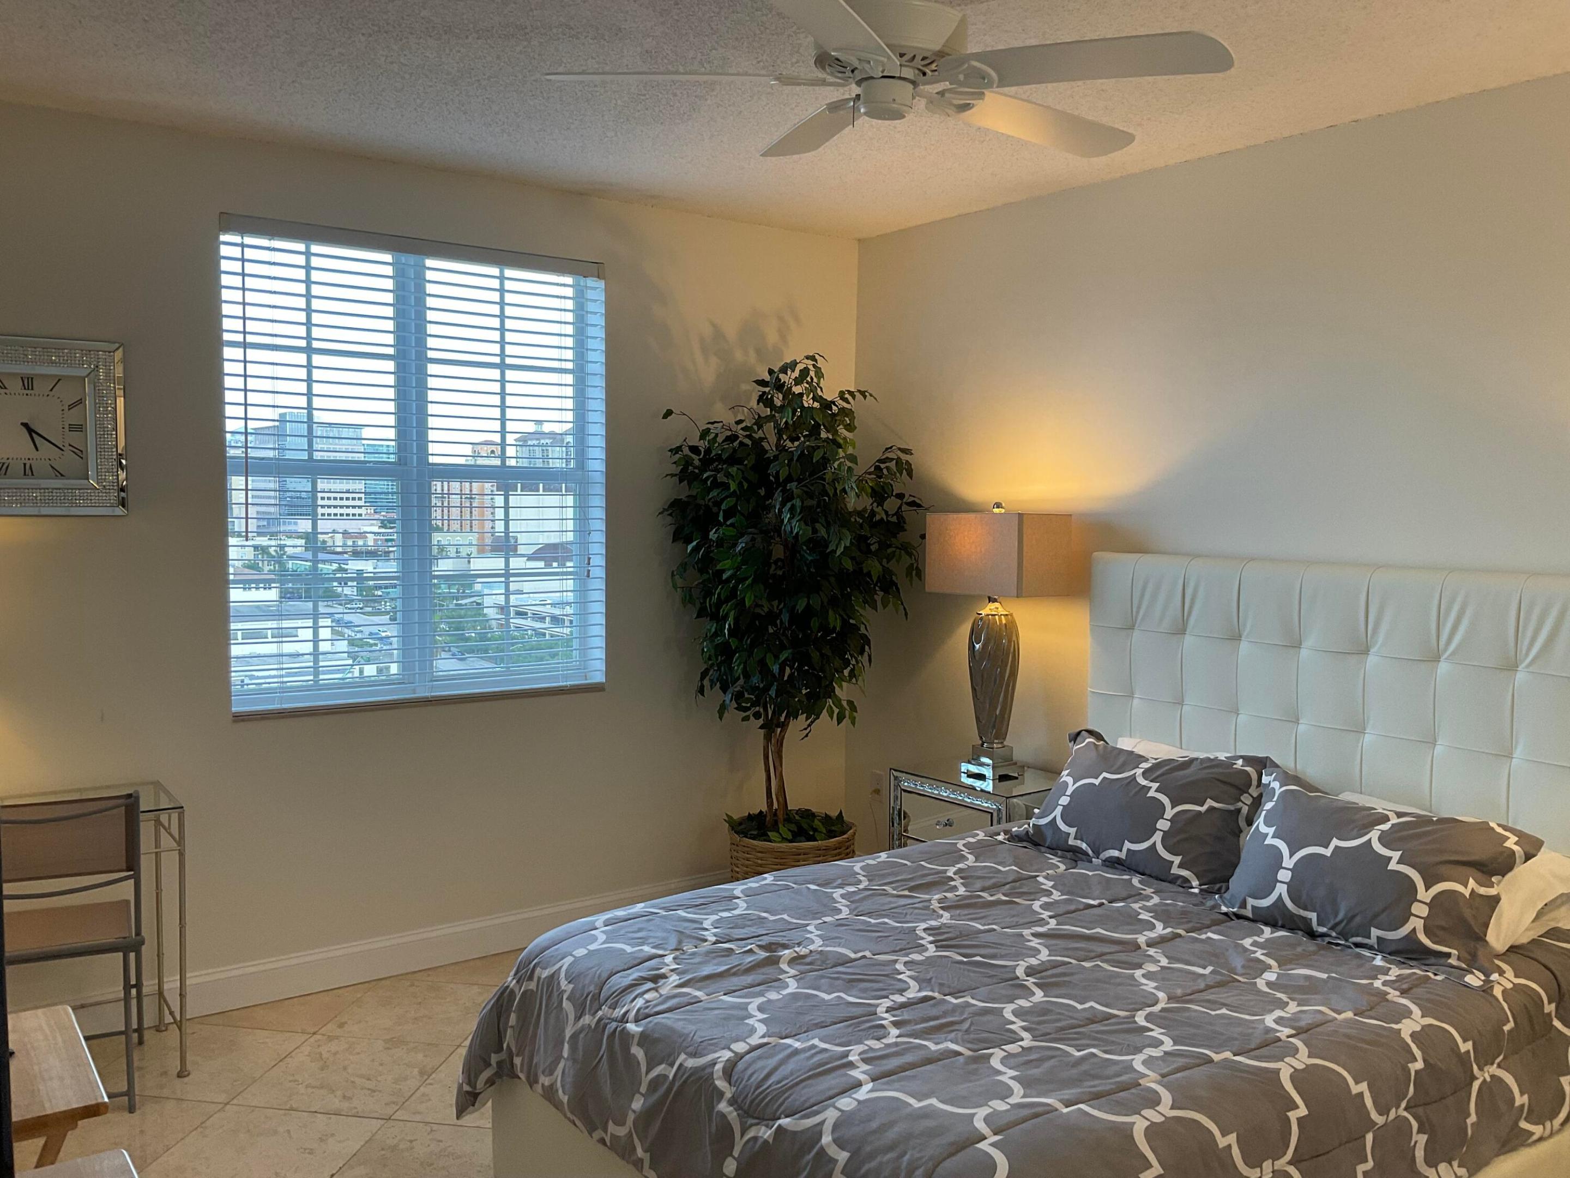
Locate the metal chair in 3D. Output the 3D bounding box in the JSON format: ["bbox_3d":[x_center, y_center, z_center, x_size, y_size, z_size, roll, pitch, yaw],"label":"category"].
[{"bbox_3d":[-1.964,0.928,3.491,0.479,0.858,0.539,-1,4,-27],"label":"metal chair"}]

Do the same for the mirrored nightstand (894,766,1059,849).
[{"bbox_3d":[0.705,0.974,4.546,0.435,0.674,0.554,-2,5,-36],"label":"mirrored nightstand"}]

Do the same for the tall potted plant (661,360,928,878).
[{"bbox_3d":[0.033,0.222,4.796,0.918,2.126,0.898,1,4,0],"label":"tall potted plant"}]

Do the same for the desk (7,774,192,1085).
[{"bbox_3d":[-2.134,0.976,3.502,0.918,0.759,0.429,-2,5,-36],"label":"desk"}]

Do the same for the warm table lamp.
[{"bbox_3d":[0.723,0.172,4.506,0.249,0.933,0.434,-2,5,-36],"label":"warm table lamp"}]

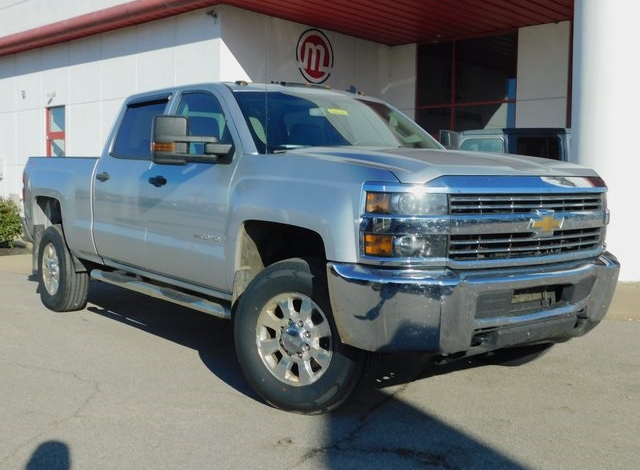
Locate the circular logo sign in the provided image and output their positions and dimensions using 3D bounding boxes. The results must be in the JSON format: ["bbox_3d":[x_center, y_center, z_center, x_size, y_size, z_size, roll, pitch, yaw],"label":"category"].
[{"bbox_3d":[-0.081,-3.210,13.300,0.060,1.002,1.002,4,5,42],"label":"circular logo sign"}]

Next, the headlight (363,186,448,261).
[{"bbox_3d":[0.394,-0.050,3.420,0.360,0.360,0.240,-3,5,-36],"label":"headlight"}]

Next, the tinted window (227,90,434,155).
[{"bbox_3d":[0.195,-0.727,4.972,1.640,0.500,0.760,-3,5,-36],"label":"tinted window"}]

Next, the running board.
[{"bbox_3d":[-1.202,0.382,5.354,0.190,0.100,2.420,-3,5,-36],"label":"running board"}]

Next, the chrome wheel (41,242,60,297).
[{"bbox_3d":[-2.521,0.332,7.133,0.200,0.500,0.500,-3,5,-36],"label":"chrome wheel"}]

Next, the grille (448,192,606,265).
[{"bbox_3d":[1.103,-0.047,3.772,1.230,0.350,0.160,-3,5,-36],"label":"grille"}]

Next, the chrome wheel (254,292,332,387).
[{"bbox_3d":[-0.104,0.554,3.999,0.500,0.500,0.200,3,5,35],"label":"chrome wheel"}]

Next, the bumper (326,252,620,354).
[{"bbox_3d":[0.999,0.322,3.938,2.020,0.440,0.520,-3,5,-36],"label":"bumper"}]

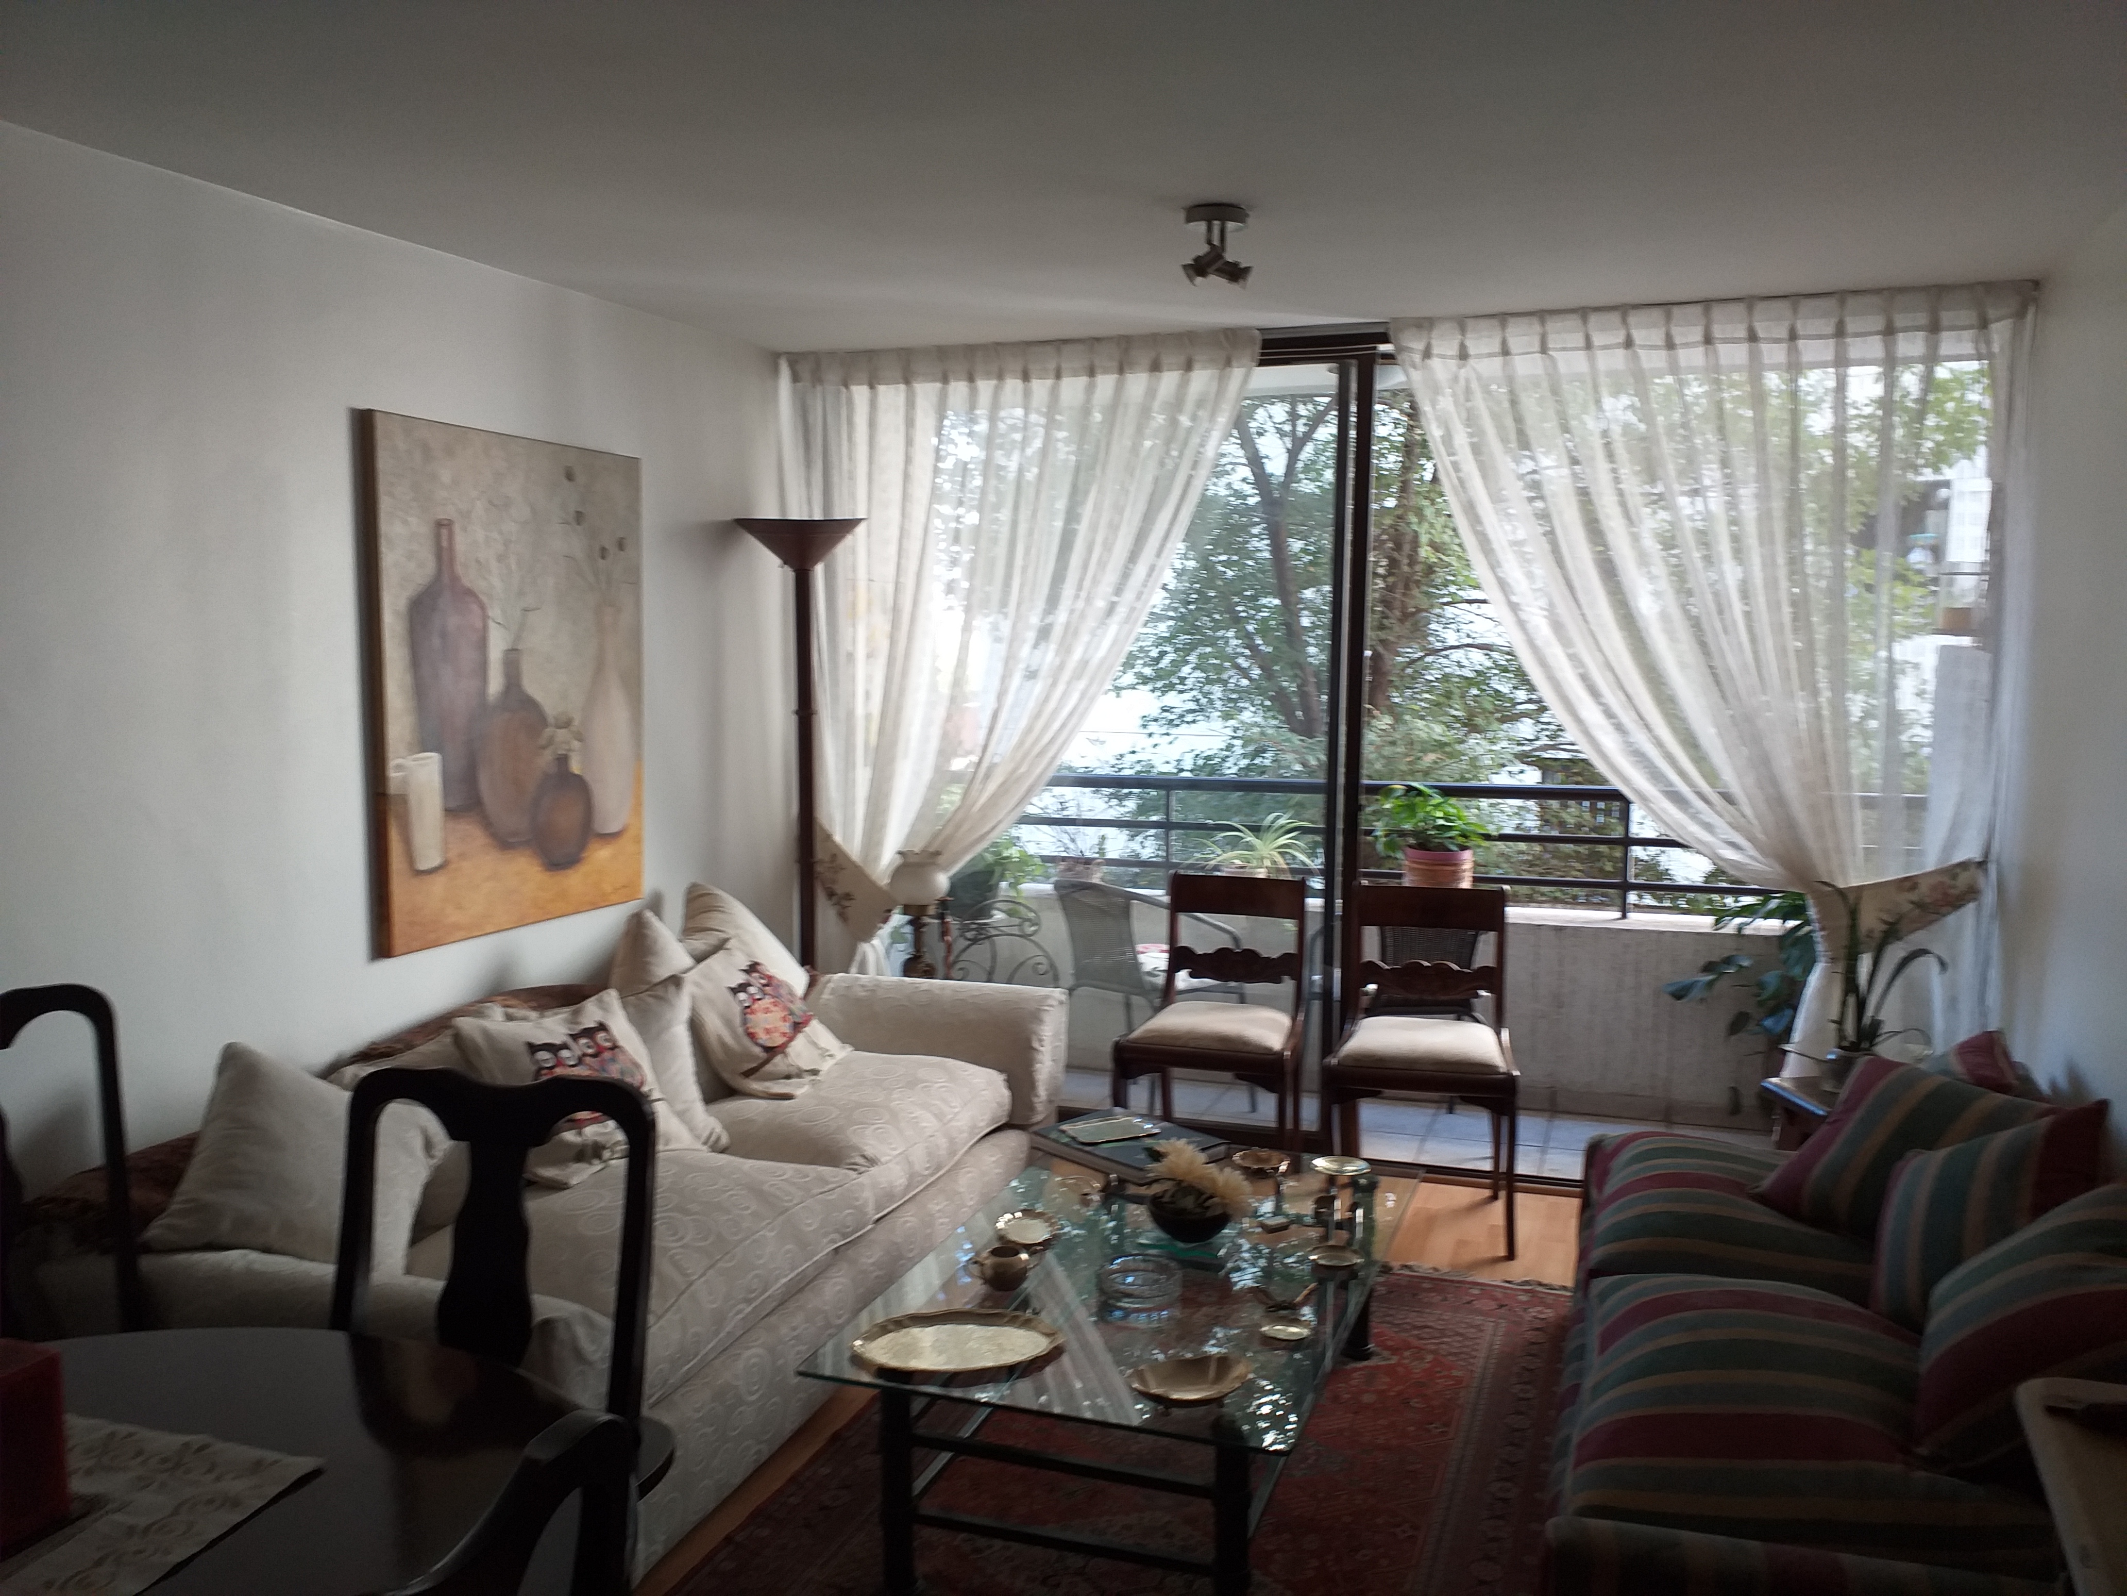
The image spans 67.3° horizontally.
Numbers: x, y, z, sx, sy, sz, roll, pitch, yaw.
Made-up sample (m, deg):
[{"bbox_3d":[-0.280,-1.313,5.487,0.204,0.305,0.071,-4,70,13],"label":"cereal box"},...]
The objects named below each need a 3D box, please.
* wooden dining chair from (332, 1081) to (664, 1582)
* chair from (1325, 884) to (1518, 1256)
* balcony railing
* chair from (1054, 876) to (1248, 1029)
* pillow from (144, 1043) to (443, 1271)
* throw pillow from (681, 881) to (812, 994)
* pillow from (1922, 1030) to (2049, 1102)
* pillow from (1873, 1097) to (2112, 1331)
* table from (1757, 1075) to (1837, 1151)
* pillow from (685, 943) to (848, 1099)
[{"bbox_3d":[-0.729,0.853,1.711,0.490,0.985,0.550,2,6,11],"label":"wooden dining chair"},{"bbox_3d":[0.933,0.674,4.142,0.465,0.855,0.490,2,6,12],"label":"chair"},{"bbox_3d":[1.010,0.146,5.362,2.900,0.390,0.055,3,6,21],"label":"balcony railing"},{"bbox_3d":[0.261,0.646,5.264,0.550,0.770,0.530,-4,7,-38],"label":"chair"},{"bbox_3d":[-1.319,0.670,2.812,0.430,0.430,0.150,24,-51,-30],"label":"pillow"},{"bbox_3d":[-0.852,0.448,4.214,0.140,0.450,0.450,-42,15,7],"label":"throw pillow"},{"bbox_3d":[1.758,0.661,3.170,0.140,0.380,0.410,20,-9,-8],"label":"pillow"},{"bbox_3d":[1.479,0.653,2.522,0.140,0.360,0.400,23,-18,-14],"label":"pillow"},{"bbox_3d":[1.832,0.932,3.635,0.350,0.500,0.340,0,6,-10],"label":"table"},{"bbox_3d":[-0.734,0.544,3.973,0.140,0.410,0.410,-44,-2,14],"label":"pillow"}]

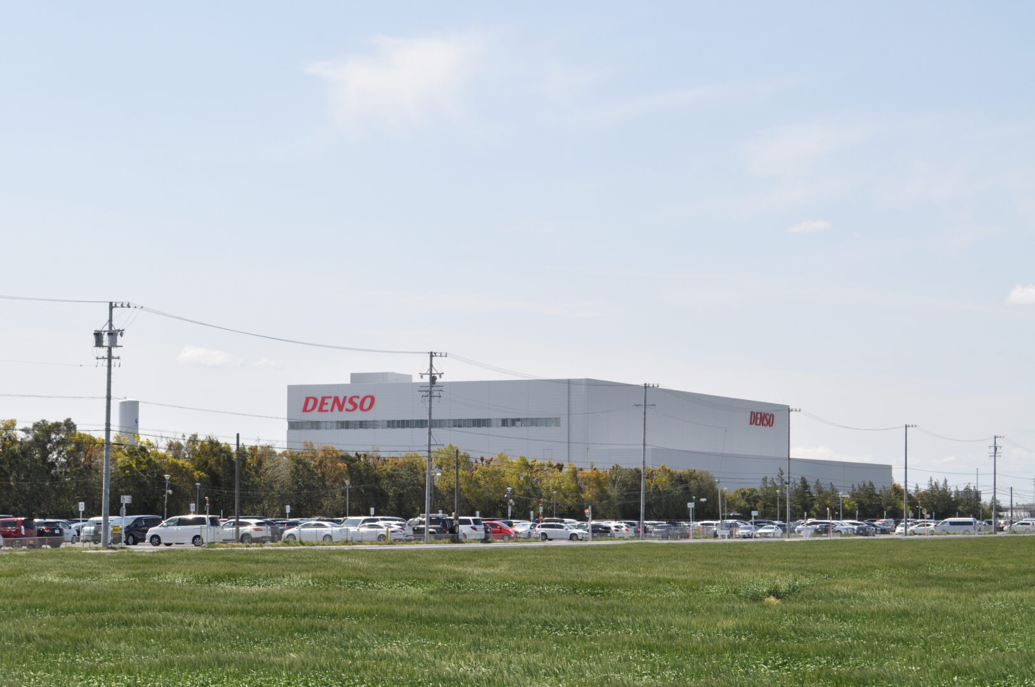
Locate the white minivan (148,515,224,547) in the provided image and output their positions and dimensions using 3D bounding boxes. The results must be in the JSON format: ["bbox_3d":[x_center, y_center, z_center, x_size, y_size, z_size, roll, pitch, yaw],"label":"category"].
[{"bbox_3d":[-19.457,10.996,137.569,4.620,1.820,1.710,-2,-5,25],"label":"white minivan"}]

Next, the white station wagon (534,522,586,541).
[{"bbox_3d":[3.649,15.878,198.558,4.720,1.530,1.840,-2,-5,24],"label":"white station wagon"}]

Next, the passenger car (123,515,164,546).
[{"bbox_3d":[-24.500,11.990,151.072,1.850,1.900,4.920,-2,-5,24],"label":"passenger car"}]

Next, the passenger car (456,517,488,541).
[{"bbox_3d":[-4.807,13.776,174.071,4.830,1.890,1.830,-2,-5,25],"label":"passenger car"}]

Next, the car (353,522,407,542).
[{"bbox_3d":[-10.101,13.149,163.054,4.620,1.440,1.800,-2,-5,25],"label":"car"}]

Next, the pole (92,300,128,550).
[{"bbox_3d":[-21.329,4.368,123.486,1.850,12.900,0.700,-2,-5,25],"label":"pole"}]

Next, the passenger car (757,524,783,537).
[{"bbox_3d":[27.628,20.453,257.055,1.780,1.440,4.550,-2,-5,24],"label":"passenger car"}]

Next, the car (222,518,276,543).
[{"bbox_3d":[-19.446,12.986,162.564,4.700,1.690,1.840,-2,-5,24],"label":"car"}]

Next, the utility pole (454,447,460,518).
[{"bbox_3d":[-4.850,12.267,190.785,0.270,7.500,0.270,-2,-5,24],"label":"utility pole"}]

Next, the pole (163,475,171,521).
[{"bbox_3d":[-26.970,12.673,181.194,0.520,5.100,0.520,0,-4,0],"label":"pole"}]

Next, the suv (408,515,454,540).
[{"bbox_3d":[-6.720,13.374,169.575,4.700,2.000,1.800,-2,-5,25],"label":"suv"}]

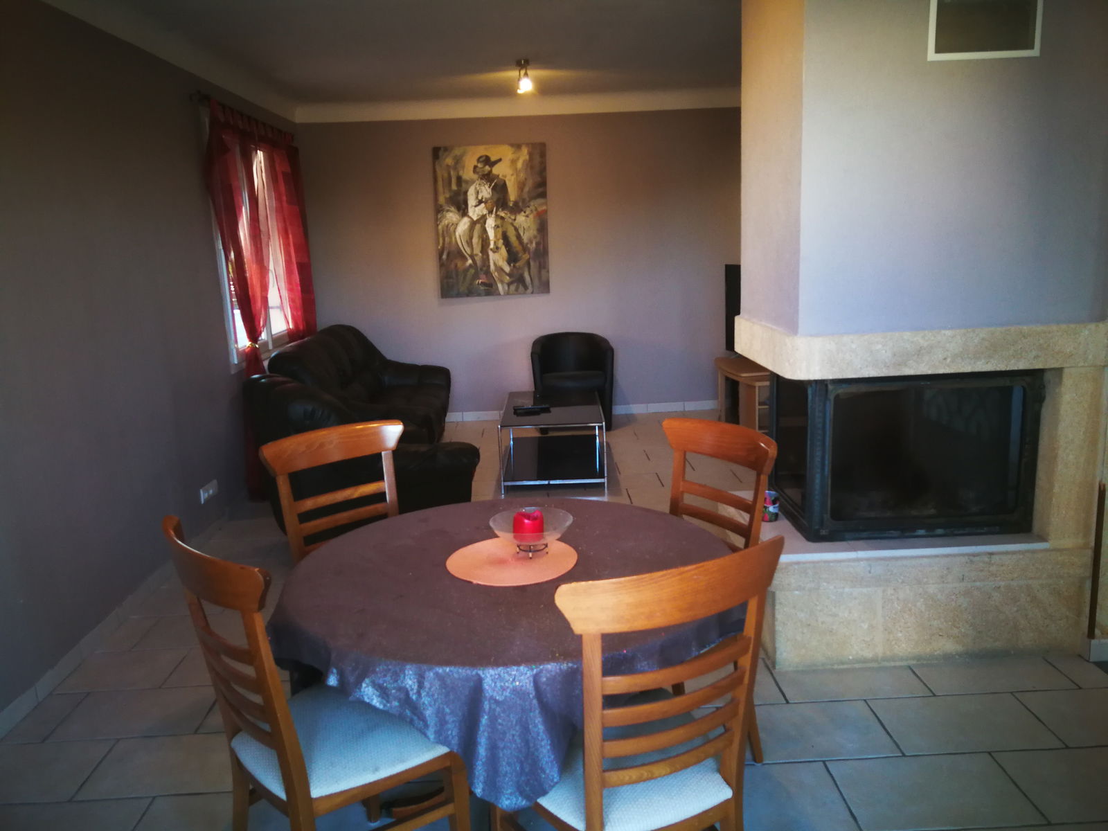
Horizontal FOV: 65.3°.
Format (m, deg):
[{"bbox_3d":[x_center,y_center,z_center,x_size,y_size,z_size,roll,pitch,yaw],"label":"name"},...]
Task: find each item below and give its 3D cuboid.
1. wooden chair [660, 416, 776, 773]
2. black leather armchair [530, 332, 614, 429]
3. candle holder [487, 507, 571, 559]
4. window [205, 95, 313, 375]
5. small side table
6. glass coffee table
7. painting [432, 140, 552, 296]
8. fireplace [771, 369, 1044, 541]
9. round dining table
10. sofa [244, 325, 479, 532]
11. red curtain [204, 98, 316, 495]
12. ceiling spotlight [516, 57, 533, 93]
[{"bbox_3d":[0.316,0.551,2.510,0.480,0.955,0.465,-10,14,-33],"label":"wooden chair"},{"bbox_3d":[0.143,-0.271,6.816,0.640,0.720,0.580,-3,12,-5],"label":"black leather armchair"},{"bbox_3d":[-0.054,0.292,2.065,0.200,0.084,0.200,-2,12,-1],"label":"candle holder"},{"bbox_3d":[-1.907,-1.137,5.632,0.120,1.480,1.680,-2,12,-1],"label":"window"},{"bbox_3d":[1.531,-0.151,6.658,0.480,0.450,1.000,-2,12,-1],"label":"small side table"},{"bbox_3d":[-0.004,0.166,5.419,0.600,0.455,1.050,-2,12,2],"label":"glass coffee table"},{"bbox_3d":[-0.500,-1.581,7.052,0.900,1.200,0.030,-3,12,-1],"label":"painting"},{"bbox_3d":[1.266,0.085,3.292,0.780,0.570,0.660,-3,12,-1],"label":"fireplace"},{"bbox_3d":[-0.100,0.741,2.211,1.059,0.765,1.059,-2,12,0],"label":"round dining table"},{"bbox_3d":[-1.240,-0.052,5.766,1.250,0.920,2.500,-3,12,-1],"label":"sofa"},{"bbox_3d":[-1.822,-0.770,5.671,0.140,2.200,1.950,-2,12,-1],"label":"red curtain"},{"bbox_3d":[-0.186,-2.158,5.514,0.110,0.190,0.150,-3,12,-1],"label":"ceiling spotlight"}]

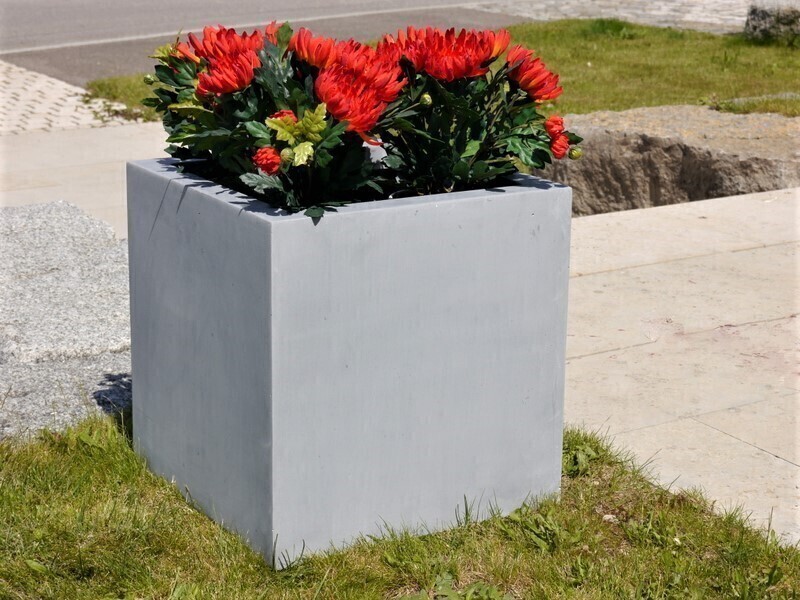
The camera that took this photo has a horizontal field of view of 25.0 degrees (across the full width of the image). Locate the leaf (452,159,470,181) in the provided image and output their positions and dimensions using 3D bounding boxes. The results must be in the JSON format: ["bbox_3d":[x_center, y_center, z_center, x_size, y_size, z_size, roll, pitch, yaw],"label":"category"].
[{"bbox_3d":[0.092,-0.194,2.700,0.028,0.031,0.018,1,16,2],"label":"leaf"}]

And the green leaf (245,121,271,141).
[{"bbox_3d":[-0.203,-0.241,2.580,0.042,0.032,0.022,-1,16,-4],"label":"green leaf"}]

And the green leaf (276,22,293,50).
[{"bbox_3d":[-0.168,-0.384,2.625,0.022,0.039,0.007,11,-6,-10],"label":"green leaf"}]

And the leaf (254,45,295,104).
[{"bbox_3d":[-0.185,-0.331,2.660,0.060,0.092,0.035,-1,16,-4],"label":"leaf"}]

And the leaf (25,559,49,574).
[{"bbox_3d":[-0.512,0.376,2.540,0.036,0.019,0.026,-3,16,-12],"label":"leaf"}]

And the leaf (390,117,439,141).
[{"bbox_3d":[0.023,-0.252,2.645,0.074,0.011,0.022,23,38,11],"label":"leaf"}]

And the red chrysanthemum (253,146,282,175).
[{"bbox_3d":[-0.187,-0.197,2.540,0.043,0.041,0.040,2,16,5],"label":"red chrysanthemum"}]

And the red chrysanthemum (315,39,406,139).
[{"bbox_3d":[-0.057,-0.307,2.620,0.135,0.138,0.110,0,16,-1],"label":"red chrysanthemum"}]

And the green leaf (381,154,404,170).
[{"bbox_3d":[-0.011,-0.204,2.675,0.034,0.007,0.025,7,59,-11],"label":"green leaf"}]

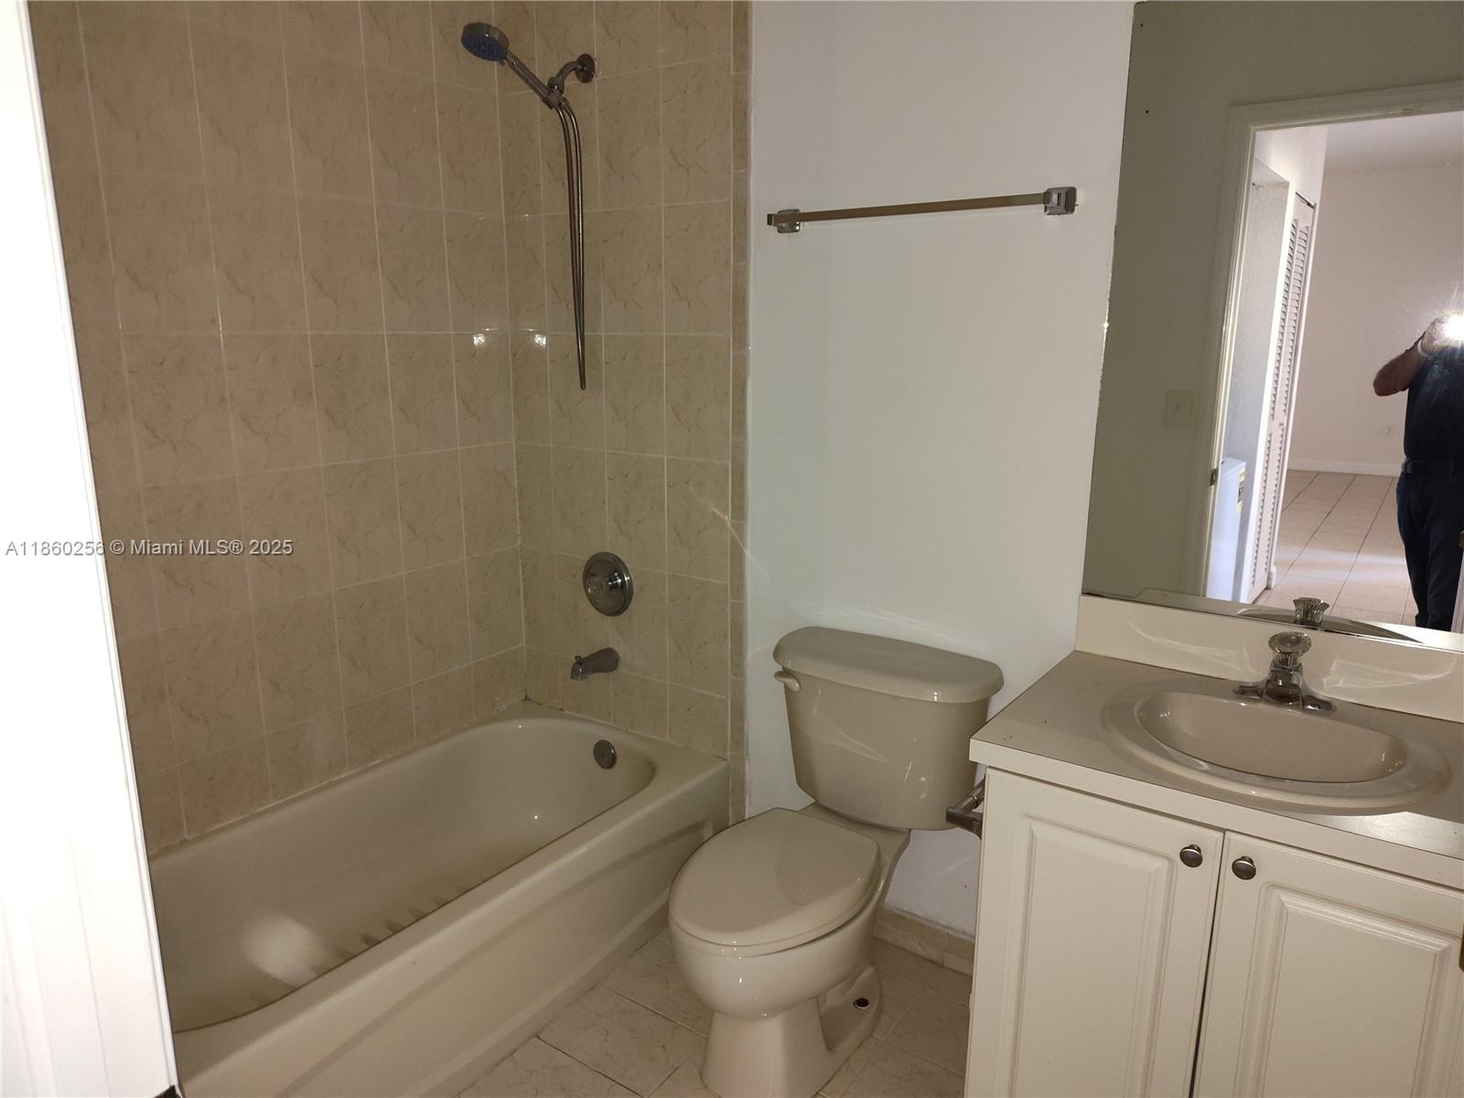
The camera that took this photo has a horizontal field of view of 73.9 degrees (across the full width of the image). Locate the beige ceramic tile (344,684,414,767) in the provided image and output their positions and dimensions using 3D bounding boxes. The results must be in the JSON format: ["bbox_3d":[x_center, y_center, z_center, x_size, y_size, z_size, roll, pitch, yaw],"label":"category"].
[{"bbox_3d":[-0.920,0.460,2.544,0.010,0.164,0.200,9,16,34],"label":"beige ceramic tile"}]

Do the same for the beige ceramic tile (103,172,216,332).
[{"bbox_3d":[-1.145,-0.588,1.958,0.010,0.302,0.200,9,15,34],"label":"beige ceramic tile"}]

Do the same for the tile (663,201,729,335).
[{"bbox_3d":[-0.082,-0.671,2.332,0.201,0.304,0.010,9,15,34],"label":"tile"}]

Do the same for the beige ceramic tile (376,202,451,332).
[{"bbox_3d":[-0.799,-0.699,2.446,0.010,0.303,0.201,9,16,34],"label":"beige ceramic tile"}]

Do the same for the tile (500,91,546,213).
[{"bbox_3d":[-0.554,-1.037,2.572,0.147,0.301,0.010,9,15,34],"label":"tile"}]

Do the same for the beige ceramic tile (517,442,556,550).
[{"bbox_3d":[-0.560,-0.149,2.791,0.147,0.304,0.010,9,15,34],"label":"beige ceramic tile"}]

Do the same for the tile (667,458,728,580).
[{"bbox_3d":[-0.084,-0.073,2.460,0.200,0.302,0.010,9,16,34],"label":"tile"}]

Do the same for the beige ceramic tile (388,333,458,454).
[{"bbox_3d":[-0.800,-0.402,2.519,0.010,0.302,0.200,9,16,34],"label":"beige ceramic tile"}]

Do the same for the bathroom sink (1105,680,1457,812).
[{"bbox_3d":[0.847,0.372,1.560,0.485,0.175,0.485,9,15,34],"label":"bathroom sink"}]

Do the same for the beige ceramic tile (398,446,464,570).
[{"bbox_3d":[-0.801,-0.104,2.586,0.010,0.302,0.200,9,16,34],"label":"beige ceramic tile"}]

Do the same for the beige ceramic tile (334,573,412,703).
[{"bbox_3d":[-0.919,0.231,2.488,0.010,0.303,0.201,9,16,34],"label":"beige ceramic tile"}]

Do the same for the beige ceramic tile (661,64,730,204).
[{"bbox_3d":[-0.080,-0.964,2.257,0.200,0.302,0.010,9,15,34],"label":"beige ceramic tile"}]

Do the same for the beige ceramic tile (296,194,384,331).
[{"bbox_3d":[-0.913,-0.661,2.282,0.010,0.302,0.200,9,15,34],"label":"beige ceramic tile"}]

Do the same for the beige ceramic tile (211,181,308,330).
[{"bbox_3d":[-1.026,-0.623,2.113,0.010,0.301,0.200,9,15,34],"label":"beige ceramic tile"}]

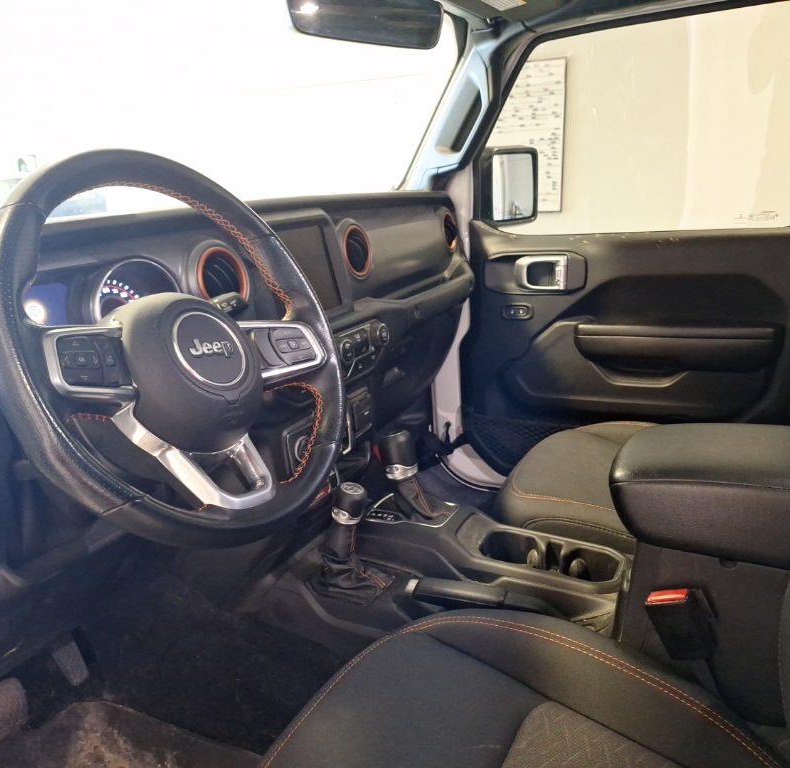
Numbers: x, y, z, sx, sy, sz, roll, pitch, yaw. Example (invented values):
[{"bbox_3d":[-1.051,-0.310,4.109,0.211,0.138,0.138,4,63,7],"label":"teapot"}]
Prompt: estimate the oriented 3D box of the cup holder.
[{"bbox_3d":[0.219,0.264,0.957,0.205,0.075,0.105,8,21,27],"label":"cup holder"}]

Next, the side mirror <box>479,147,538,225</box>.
[{"bbox_3d":[0.273,-0.506,1.760,0.190,0.200,0.110,-19,25,-41],"label":"side mirror"}]

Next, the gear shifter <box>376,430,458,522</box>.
[{"bbox_3d":[0.035,0.144,1.050,0.115,0.148,0.080,8,21,27],"label":"gear shifter"}]

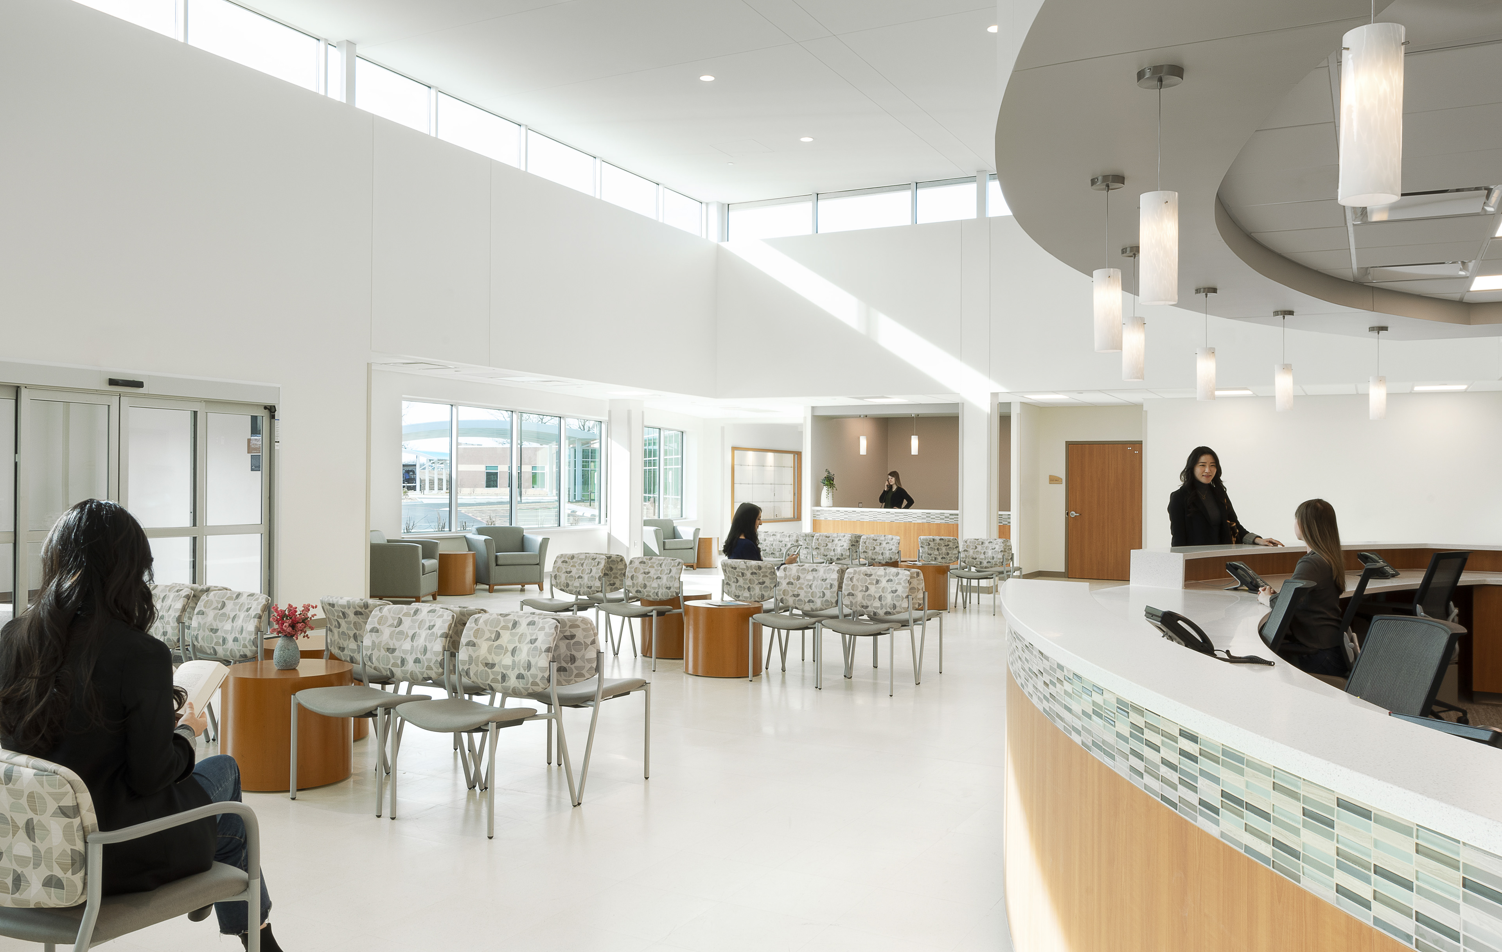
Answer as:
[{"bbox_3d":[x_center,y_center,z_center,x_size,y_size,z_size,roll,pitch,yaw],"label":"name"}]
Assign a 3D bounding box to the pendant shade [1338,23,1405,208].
[{"bbox_3d":[1.108,-0.643,2.010,0.100,0.295,0.100,0,-1,0],"label":"pendant shade"}]

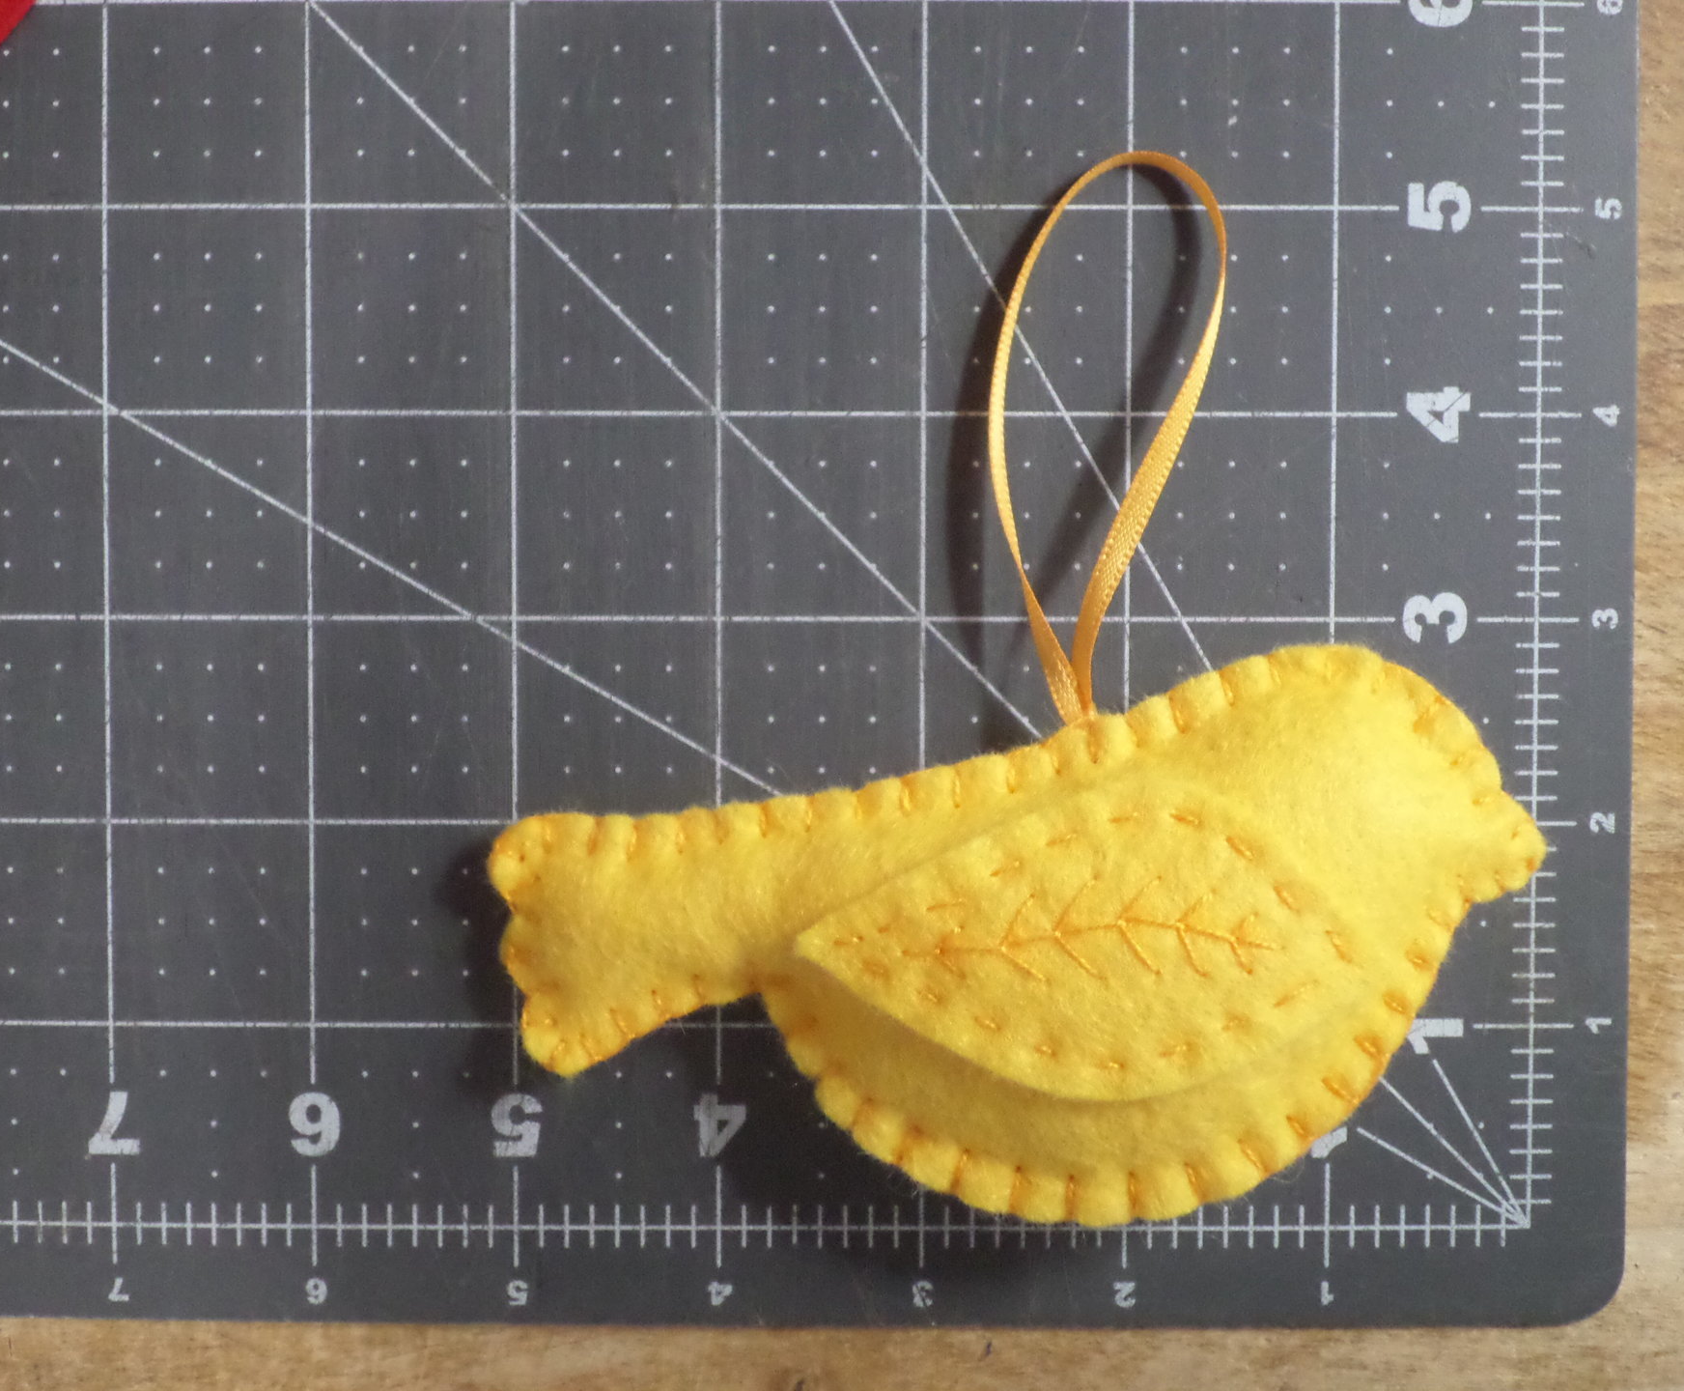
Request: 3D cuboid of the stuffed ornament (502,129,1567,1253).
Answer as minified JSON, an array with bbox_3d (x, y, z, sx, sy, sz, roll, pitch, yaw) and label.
[{"bbox_3d":[0.021,0.000,0.273,0.126,0.026,0.128,0,92,0],"label":"stuffed ornament"}]

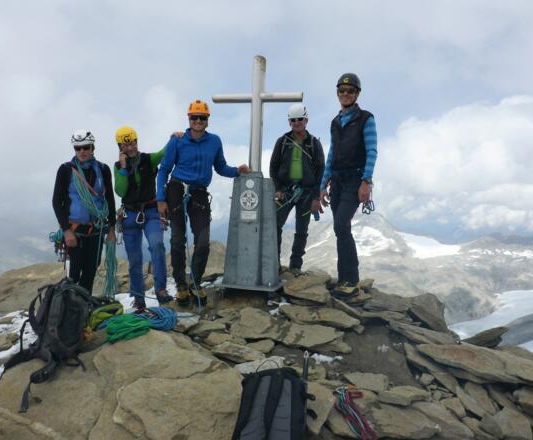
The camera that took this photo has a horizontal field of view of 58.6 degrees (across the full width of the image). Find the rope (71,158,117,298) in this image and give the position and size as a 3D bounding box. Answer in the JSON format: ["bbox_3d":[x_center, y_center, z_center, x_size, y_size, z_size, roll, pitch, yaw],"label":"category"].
[{"bbox_3d":[-1.460,0.081,4.030,0.390,1.200,0.280,1,-1,-12],"label":"rope"}]

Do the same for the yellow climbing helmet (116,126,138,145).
[{"bbox_3d":[-1.310,-0.789,4.450,0.215,0.170,0.270,-10,1,-17],"label":"yellow climbing helmet"}]

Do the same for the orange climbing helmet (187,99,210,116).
[{"bbox_3d":[-0.616,-1.014,4.300,0.215,0.165,0.270,1,2,-7],"label":"orange climbing helmet"}]

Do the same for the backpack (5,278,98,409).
[{"bbox_3d":[-1.425,0.756,3.220,0.440,0.620,0.420,11,-7,-40],"label":"backpack"}]

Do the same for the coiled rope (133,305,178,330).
[{"bbox_3d":[-0.901,0.793,3.820,0.390,0.130,0.360,1,-1,-16],"label":"coiled rope"}]

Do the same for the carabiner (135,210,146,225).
[{"bbox_3d":[-1.094,-0.020,4.130,0.070,0.115,0.016,1,-1,-9],"label":"carabiner"}]

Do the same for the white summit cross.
[{"bbox_3d":[-0.094,-0.443,4.380,0.850,2.140,0.480,2,-1,14],"label":"white summit cross"}]

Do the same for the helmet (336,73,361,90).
[{"bbox_3d":[0.715,-1.198,4.130,0.220,0.170,0.275,5,0,25],"label":"helmet"}]

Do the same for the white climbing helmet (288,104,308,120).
[{"bbox_3d":[0.323,-1.089,4.820,0.215,0.170,0.270,1,1,14],"label":"white climbing helmet"}]

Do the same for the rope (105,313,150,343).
[{"bbox_3d":[-1.043,0.811,3.550,0.350,0.140,0.340,1,-1,-16],"label":"rope"}]

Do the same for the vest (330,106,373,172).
[{"bbox_3d":[0.709,-0.679,3.980,0.410,0.570,0.260,0,-1,31],"label":"vest"}]

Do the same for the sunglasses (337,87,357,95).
[{"bbox_3d":[0.673,-1.072,3.930,0.148,0.048,0.135,0,-1,21],"label":"sunglasses"}]

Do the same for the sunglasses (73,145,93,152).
[{"bbox_3d":[-1.554,-0.606,4.020,0.148,0.047,0.135,1,-1,0],"label":"sunglasses"}]

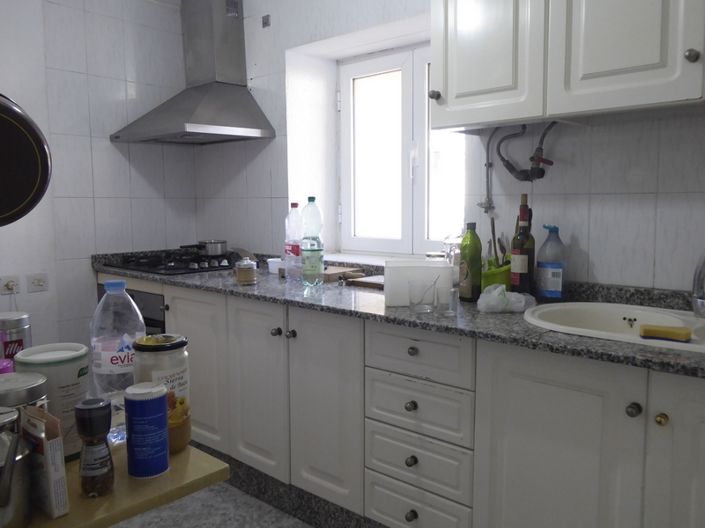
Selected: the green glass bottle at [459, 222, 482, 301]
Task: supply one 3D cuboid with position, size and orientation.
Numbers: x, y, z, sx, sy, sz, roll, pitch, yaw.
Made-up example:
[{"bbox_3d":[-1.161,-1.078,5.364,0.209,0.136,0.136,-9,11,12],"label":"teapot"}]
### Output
[{"bbox_3d":[0.414,-0.005,2.058,0.078,0.272,0.078,0,6,0],"label":"green glass bottle"}]

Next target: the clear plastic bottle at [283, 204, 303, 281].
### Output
[{"bbox_3d":[-0.260,-0.100,2.650,0.088,0.338,0.088,0,6,0],"label":"clear plastic bottle"}]

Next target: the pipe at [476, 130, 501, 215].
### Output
[{"bbox_3d":[0.485,-0.333,2.117,0.075,0.310,0.050,5,8,42],"label":"pipe"}]

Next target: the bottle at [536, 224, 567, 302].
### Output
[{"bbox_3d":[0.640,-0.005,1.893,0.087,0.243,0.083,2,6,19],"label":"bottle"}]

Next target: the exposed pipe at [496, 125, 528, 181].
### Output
[{"bbox_3d":[0.564,-0.392,2.075,0.120,0.195,0.075,5,8,42],"label":"exposed pipe"}]

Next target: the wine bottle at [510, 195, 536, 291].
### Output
[{"bbox_3d":[0.573,-0.060,1.974,0.074,0.336,0.074,-6,8,-43],"label":"wine bottle"}]

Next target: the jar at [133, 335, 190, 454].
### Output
[{"bbox_3d":[-0.337,0.229,1.050,0.092,0.190,0.092,-1,6,0],"label":"jar"}]

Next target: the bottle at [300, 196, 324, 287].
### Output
[{"bbox_3d":[-0.166,-0.091,2.447,0.098,0.360,0.098,0,6,0],"label":"bottle"}]

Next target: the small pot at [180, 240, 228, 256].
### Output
[{"bbox_3d":[-0.784,-0.077,3.085,0.148,0.076,0.280,4,7,37],"label":"small pot"}]

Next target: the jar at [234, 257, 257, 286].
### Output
[{"bbox_3d":[-0.413,0.029,2.313,0.076,0.107,0.076,-1,6,0],"label":"jar"}]

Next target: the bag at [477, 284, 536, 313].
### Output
[{"bbox_3d":[0.468,0.097,1.762,0.165,0.070,0.115,-2,6,-10],"label":"bag"}]

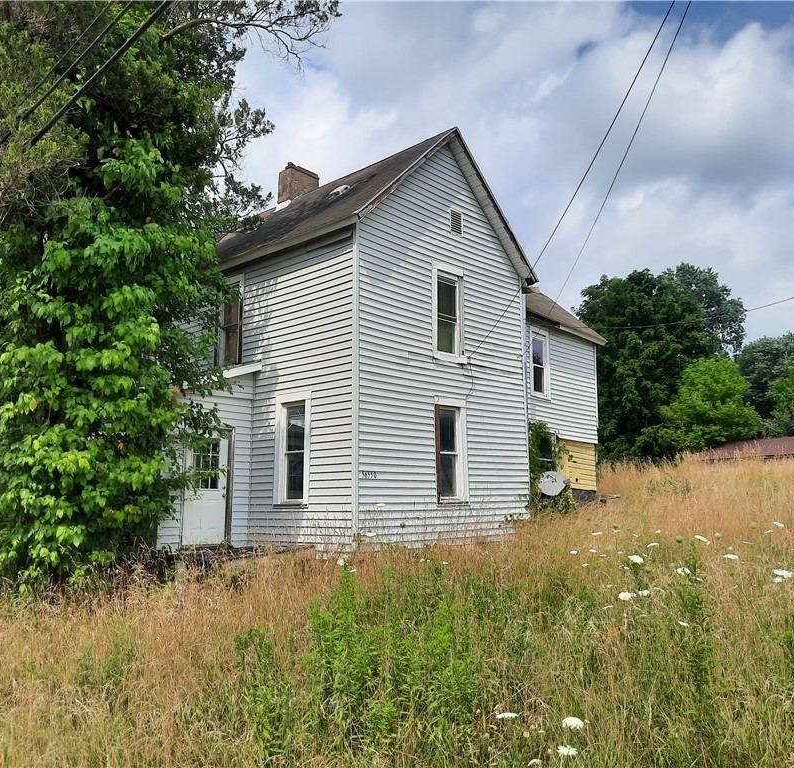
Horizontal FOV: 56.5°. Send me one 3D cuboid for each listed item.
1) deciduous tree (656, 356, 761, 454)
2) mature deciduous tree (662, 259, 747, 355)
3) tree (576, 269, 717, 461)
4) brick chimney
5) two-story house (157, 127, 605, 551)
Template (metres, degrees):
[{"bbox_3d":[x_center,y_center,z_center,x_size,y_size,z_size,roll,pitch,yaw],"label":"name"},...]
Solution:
[{"bbox_3d":[16.203,1.795,38.920,5.220,6.525,5.220,-4,-10,22],"label":"deciduous tree"},{"bbox_3d":[23.285,-1.500,58.347,7.440,16.481,7.440,-4,-10,22],"label":"mature deciduous tree"},{"bbox_3d":[15.856,-0.615,48.062,9.254,14.112,9.254,-4,-9,18],"label":"tree"},{"bbox_3d":[-2.388,-4.617,17.971,0.564,1.057,0.893,-9,-12,42],"label":"brick chimney"},{"bbox_3d":[-0.420,-0.439,18.048,8.025,8.107,12.749,-9,-12,42],"label":"two-story house"}]

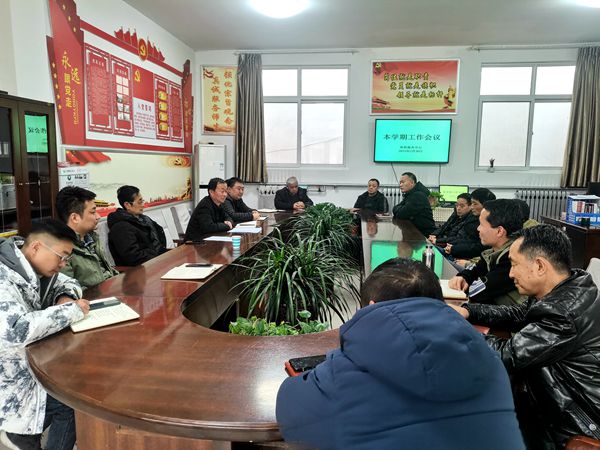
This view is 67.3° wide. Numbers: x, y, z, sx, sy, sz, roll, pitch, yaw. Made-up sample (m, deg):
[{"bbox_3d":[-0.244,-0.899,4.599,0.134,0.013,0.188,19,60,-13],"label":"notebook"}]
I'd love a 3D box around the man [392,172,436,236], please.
[{"bbox_3d":[1.383,0.001,5.634,0.700,1.300,0.560,2,8,10],"label":"man"}]

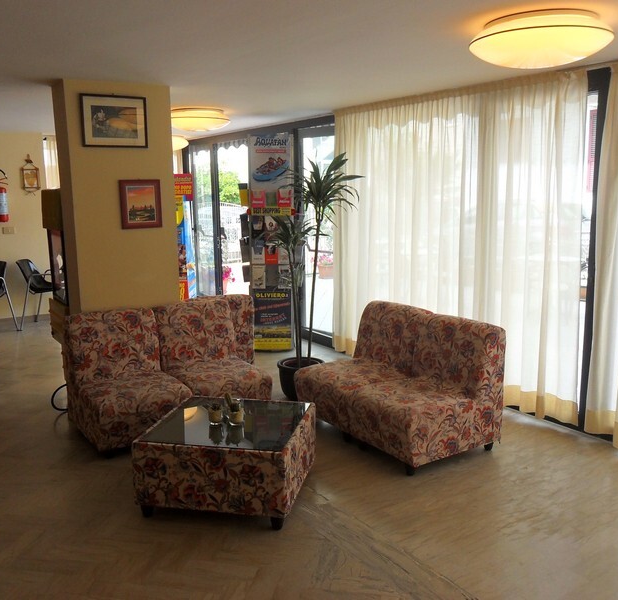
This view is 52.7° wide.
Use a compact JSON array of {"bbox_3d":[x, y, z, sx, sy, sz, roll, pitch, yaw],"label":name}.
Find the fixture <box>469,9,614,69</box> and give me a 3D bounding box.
[{"bbox_3d":[1.050,-1.169,2.855,0.612,0.173,0.612,-1,10,0],"label":"fixture"}]

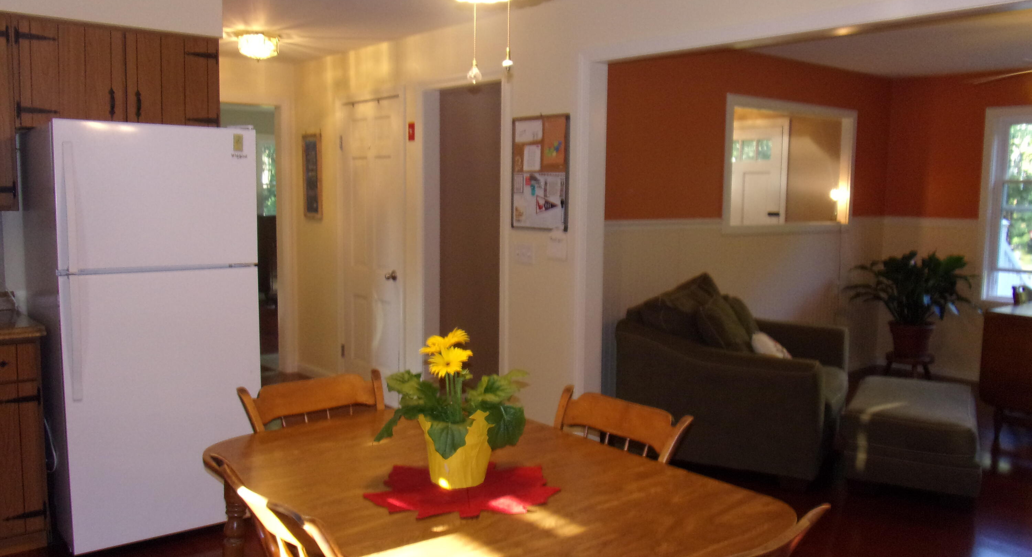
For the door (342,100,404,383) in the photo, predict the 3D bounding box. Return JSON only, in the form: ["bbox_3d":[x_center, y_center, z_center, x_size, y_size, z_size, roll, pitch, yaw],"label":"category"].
[{"bbox_3d":[-0.993,-0.174,5.668,0.050,2.030,0.745,-5,8,-40],"label":"door"}]

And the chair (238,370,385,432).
[{"bbox_3d":[-0.527,0.767,2.552,0.460,0.860,0.520,-4,8,-34],"label":"chair"}]

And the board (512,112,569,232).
[{"bbox_3d":[0.119,-0.542,4.281,0.020,0.580,0.440,-5,8,-40],"label":"board"}]

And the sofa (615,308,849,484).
[{"bbox_3d":[1.224,0.554,4.694,1.010,0.850,1.140,4,7,25],"label":"sofa"}]

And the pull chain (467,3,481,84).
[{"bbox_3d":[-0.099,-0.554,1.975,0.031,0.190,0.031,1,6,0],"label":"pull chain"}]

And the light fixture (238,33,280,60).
[{"bbox_3d":[-1.607,-1.440,5.211,0.270,0.140,0.270,1,6,0],"label":"light fixture"}]

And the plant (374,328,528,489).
[{"bbox_3d":[-0.140,0.313,2.075,0.380,0.390,0.360,1,6,0],"label":"plant"}]

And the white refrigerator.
[{"bbox_3d":[-1.617,0.213,3.616,0.755,1.700,0.740,-5,8,-40],"label":"white refrigerator"}]

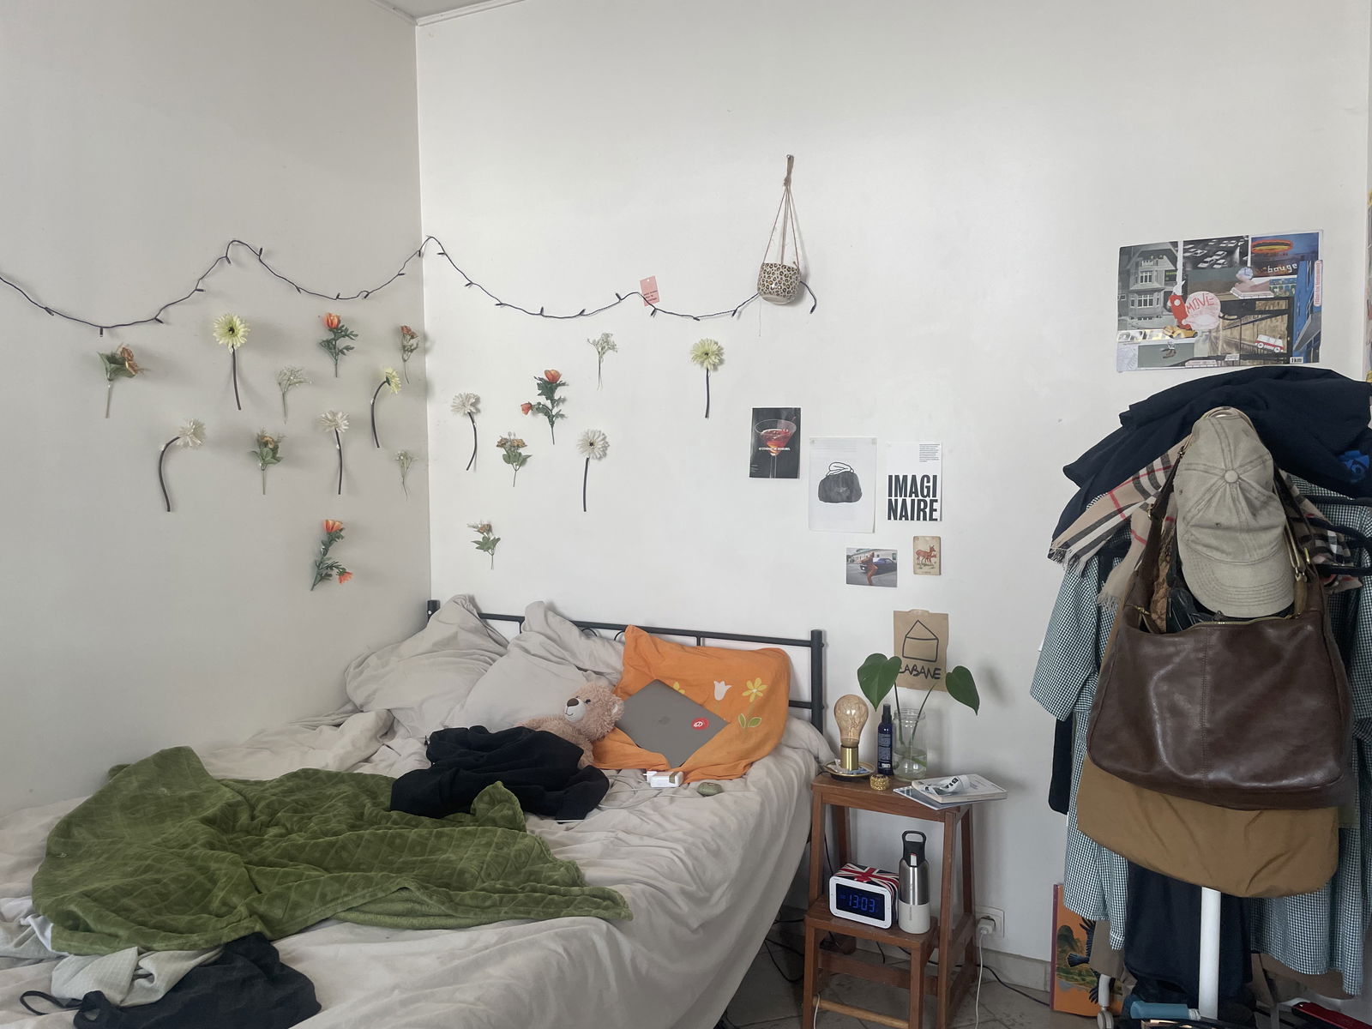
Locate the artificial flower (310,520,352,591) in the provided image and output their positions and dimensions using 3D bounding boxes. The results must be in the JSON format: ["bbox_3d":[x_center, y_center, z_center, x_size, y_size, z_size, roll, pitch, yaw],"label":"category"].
[{"bbox_3d":[-1.066,0.121,3.095,0.065,0.210,0.140,1,4,27],"label":"artificial flower"}]

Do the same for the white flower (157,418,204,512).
[{"bbox_3d":[-1.306,-0.126,2.663,0.090,0.240,0.095,1,4,27],"label":"white flower"}]

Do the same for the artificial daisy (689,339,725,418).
[{"bbox_3d":[0.063,-0.397,3.028,0.100,0.232,0.050,1,4,28],"label":"artificial daisy"}]

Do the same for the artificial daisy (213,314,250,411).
[{"bbox_3d":[-1.249,-0.416,2.829,0.065,0.265,0.085,1,4,28],"label":"artificial daisy"}]

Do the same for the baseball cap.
[{"bbox_3d":[0.771,-0.002,1.450,0.152,0.285,0.120,-3,-2,27],"label":"baseball cap"}]

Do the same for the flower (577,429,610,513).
[{"bbox_3d":[-0.293,-0.139,3.219,0.108,0.258,0.060,1,4,27],"label":"flower"}]

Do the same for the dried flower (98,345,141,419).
[{"bbox_3d":[-1.380,-0.323,2.511,0.090,0.182,0.090,1,4,27],"label":"dried flower"}]

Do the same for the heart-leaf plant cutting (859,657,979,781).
[{"bbox_3d":[0.589,0.507,2.614,0.300,0.300,0.170,1,4,27],"label":"heart-leaf plant cutting"}]

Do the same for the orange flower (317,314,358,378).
[{"bbox_3d":[-1.071,-0.517,3.169,0.060,0.190,0.110,1,4,28],"label":"orange flower"}]

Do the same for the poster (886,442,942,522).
[{"bbox_3d":[0.612,-0.087,2.763,0.150,0.212,0.009,1,4,27],"label":"poster"}]

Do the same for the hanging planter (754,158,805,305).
[{"bbox_3d":[0.260,-0.787,2.852,0.125,0.405,0.125,-1,4,0],"label":"hanging planter"}]

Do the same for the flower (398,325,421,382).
[{"bbox_3d":[-0.910,-0.529,3.390,0.055,0.183,0.078,1,4,27],"label":"flower"}]

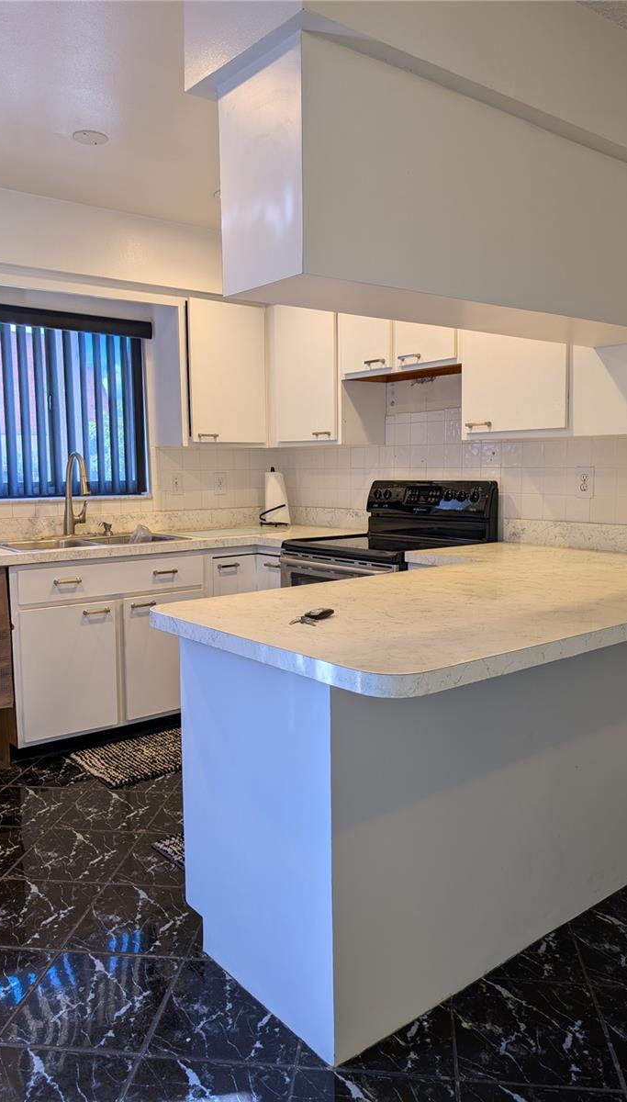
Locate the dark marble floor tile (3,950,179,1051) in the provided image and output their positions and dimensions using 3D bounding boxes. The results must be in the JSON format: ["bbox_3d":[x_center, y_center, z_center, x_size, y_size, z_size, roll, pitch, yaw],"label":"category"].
[{"bbox_3d":[-0.512,1.063,1.811,0.330,0.010,0.330,0,6,6],"label":"dark marble floor tile"}]

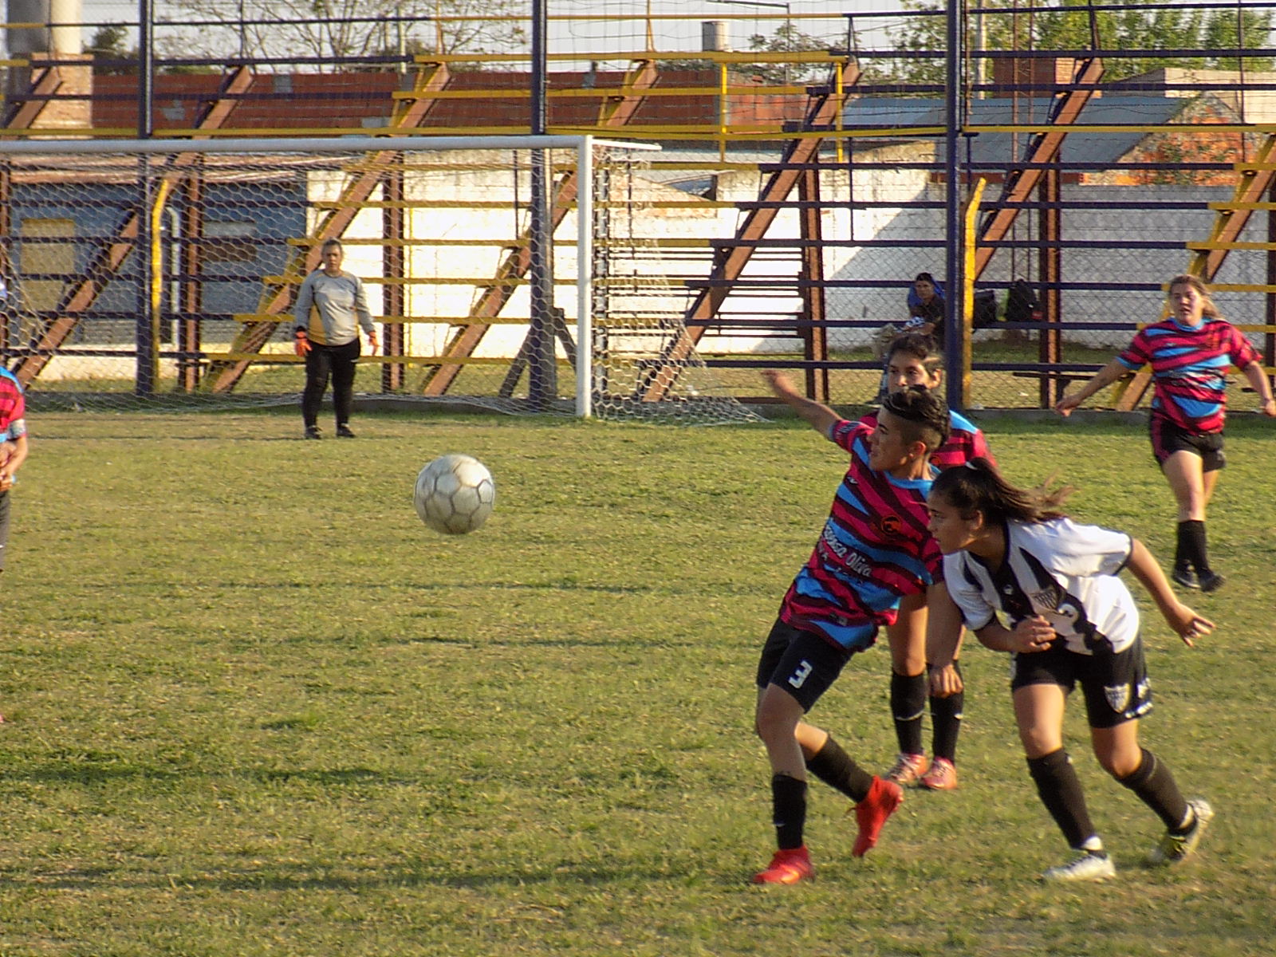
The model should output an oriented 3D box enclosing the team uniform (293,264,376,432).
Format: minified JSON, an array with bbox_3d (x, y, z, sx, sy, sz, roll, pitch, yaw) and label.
[{"bbox_3d":[-2.505,-1.039,57.700,0.640,1.396,0.360,0,3,-5],"label":"team uniform"}]

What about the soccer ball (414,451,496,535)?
[{"bbox_3d":[-0.506,0.044,19.300,0.220,0.220,0.220,0,3,0],"label":"soccer ball"}]

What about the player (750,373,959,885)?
[{"bbox_3d":[0.681,0.474,22.000,0.660,1.610,0.750,-3,4,-45],"label":"player"}]

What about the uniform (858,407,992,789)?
[{"bbox_3d":[1.037,0.432,25.300,0.480,1.379,0.340,1,3,15],"label":"uniform"}]

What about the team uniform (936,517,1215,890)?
[{"bbox_3d":[1.384,0.689,22.100,0.820,1.148,0.620,-2,3,-42],"label":"team uniform"}]

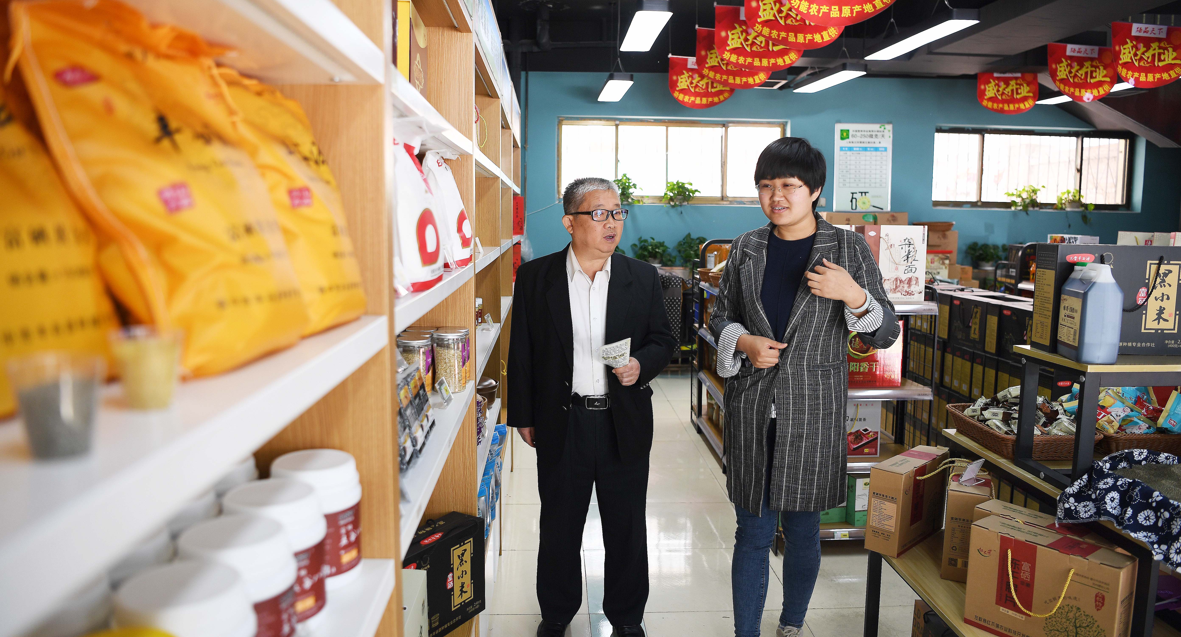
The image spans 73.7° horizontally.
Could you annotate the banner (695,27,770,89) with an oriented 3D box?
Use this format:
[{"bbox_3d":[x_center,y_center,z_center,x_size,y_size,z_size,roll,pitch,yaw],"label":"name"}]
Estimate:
[{"bbox_3d":[1.207,-2.207,6.687,0.660,0.490,0.020,-1,7,-9],"label":"banner"}]

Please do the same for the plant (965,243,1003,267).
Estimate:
[{"bbox_3d":[4.145,-0.656,8.292,0.370,0.280,0.340,0,7,-5],"label":"plant"}]

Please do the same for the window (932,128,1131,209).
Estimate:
[{"bbox_3d":[4.685,-1.581,8.365,2.160,0.850,0.130,0,7,-3],"label":"window"}]

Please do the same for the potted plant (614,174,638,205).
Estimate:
[{"bbox_3d":[0.362,-1.328,8.122,0.270,0.330,0.270,0,7,-3],"label":"potted plant"}]

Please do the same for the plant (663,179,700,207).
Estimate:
[{"bbox_3d":[0.954,-1.319,8.306,0.380,0.300,0.320,0,7,-5],"label":"plant"}]

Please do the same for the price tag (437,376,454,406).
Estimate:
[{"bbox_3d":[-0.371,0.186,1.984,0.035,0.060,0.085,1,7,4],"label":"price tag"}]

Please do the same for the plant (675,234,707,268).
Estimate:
[{"bbox_3d":[1.021,-0.661,7.883,0.330,0.370,0.310,0,7,-3],"label":"plant"}]

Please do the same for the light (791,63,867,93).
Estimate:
[{"bbox_3d":[2.080,-2.085,6.889,0.220,0.065,1.130,0,7,-3],"label":"light"}]

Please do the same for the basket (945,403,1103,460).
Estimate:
[{"bbox_3d":[1.380,0.365,2.529,0.285,0.088,0.390,0,7,-3],"label":"basket"}]

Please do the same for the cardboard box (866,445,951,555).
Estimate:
[{"bbox_3d":[1.038,0.592,2.568,0.335,0.266,0.103,-6,10,-42],"label":"cardboard box"}]

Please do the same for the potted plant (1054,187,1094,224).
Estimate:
[{"bbox_3d":[5.135,-1.190,8.354,0.340,0.380,0.260,0,7,-3],"label":"potted plant"}]

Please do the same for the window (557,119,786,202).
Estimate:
[{"bbox_3d":[0.862,-1.669,8.307,2.410,0.870,0.120,0,7,-5],"label":"window"}]

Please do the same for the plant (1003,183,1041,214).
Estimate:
[{"bbox_3d":[4.722,-1.300,8.592,0.360,0.310,0.310,0,7,-5],"label":"plant"}]

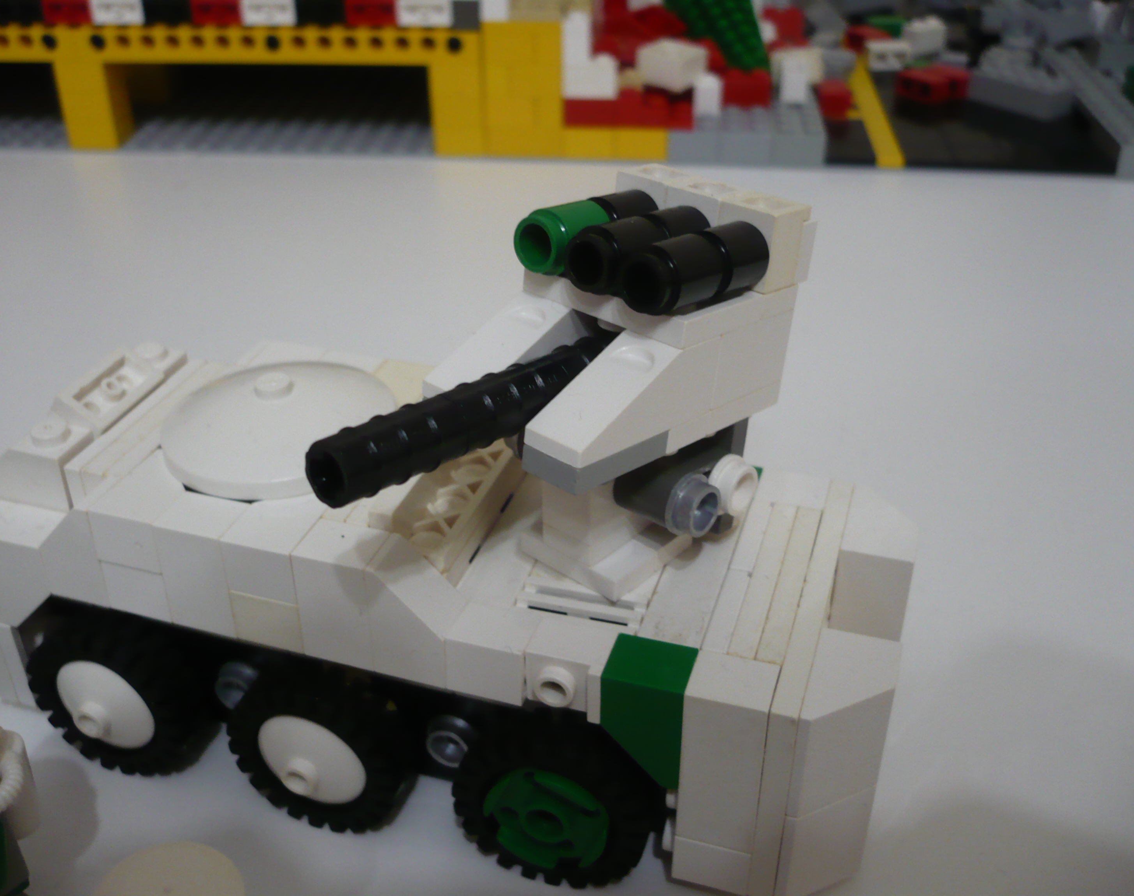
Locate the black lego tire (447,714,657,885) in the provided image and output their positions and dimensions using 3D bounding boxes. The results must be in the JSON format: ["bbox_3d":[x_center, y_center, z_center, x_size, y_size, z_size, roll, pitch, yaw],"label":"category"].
[{"bbox_3d":[-0.001,0.045,0.156,0.025,0.025,0.008,10,34,15],"label":"black lego tire"}]

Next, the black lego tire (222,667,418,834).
[{"bbox_3d":[-0.033,0.040,0.164,0.025,0.025,0.008,10,34,15],"label":"black lego tire"}]

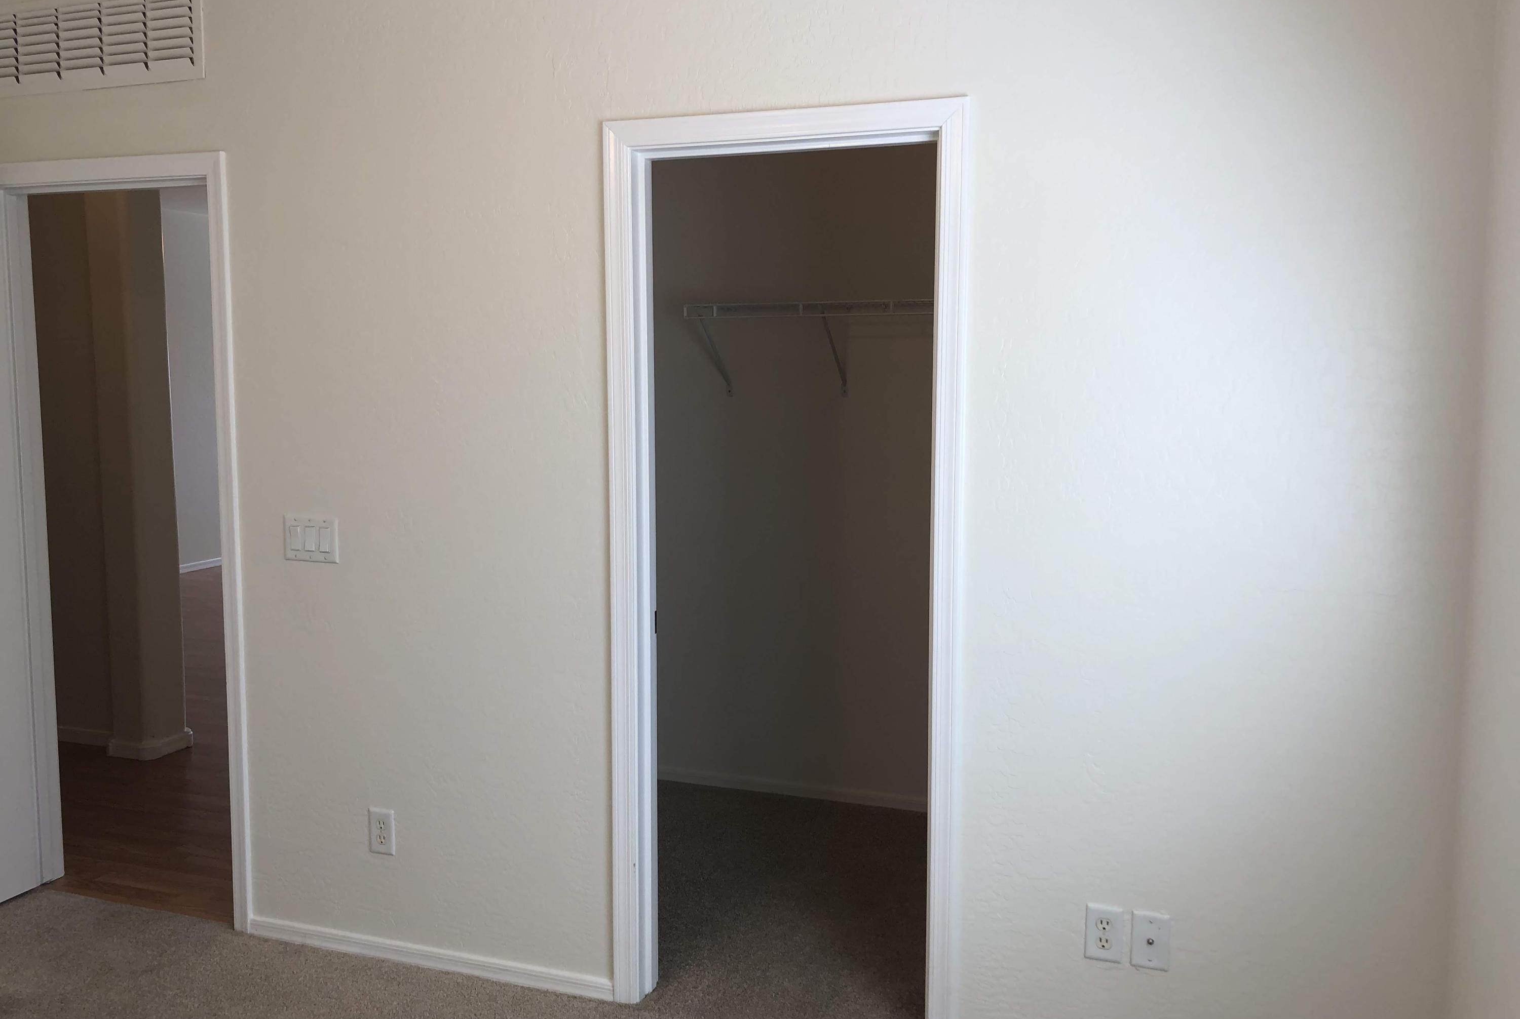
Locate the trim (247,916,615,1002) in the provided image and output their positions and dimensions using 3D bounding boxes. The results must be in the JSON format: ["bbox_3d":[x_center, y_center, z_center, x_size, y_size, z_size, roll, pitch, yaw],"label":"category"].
[{"bbox_3d":[-0.870,1.152,3.175,1.090,0.055,0.013,2,6,19],"label":"trim"}]

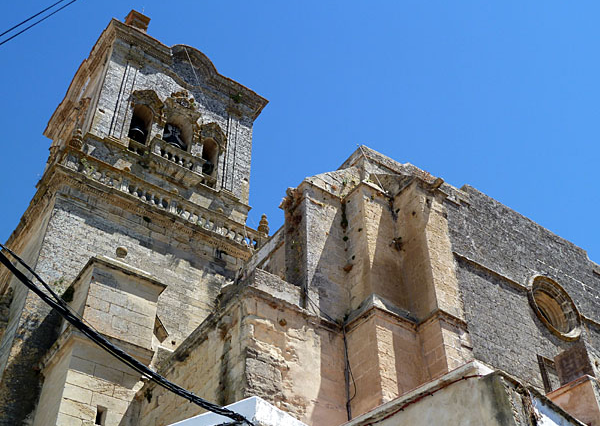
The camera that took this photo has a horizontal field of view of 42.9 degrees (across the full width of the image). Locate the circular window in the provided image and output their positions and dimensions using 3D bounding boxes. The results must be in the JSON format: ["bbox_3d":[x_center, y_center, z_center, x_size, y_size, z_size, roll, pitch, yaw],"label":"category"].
[{"bbox_3d":[8.138,3.110,24.632,2.280,2.280,0.500,25,-48,-25],"label":"circular window"}]

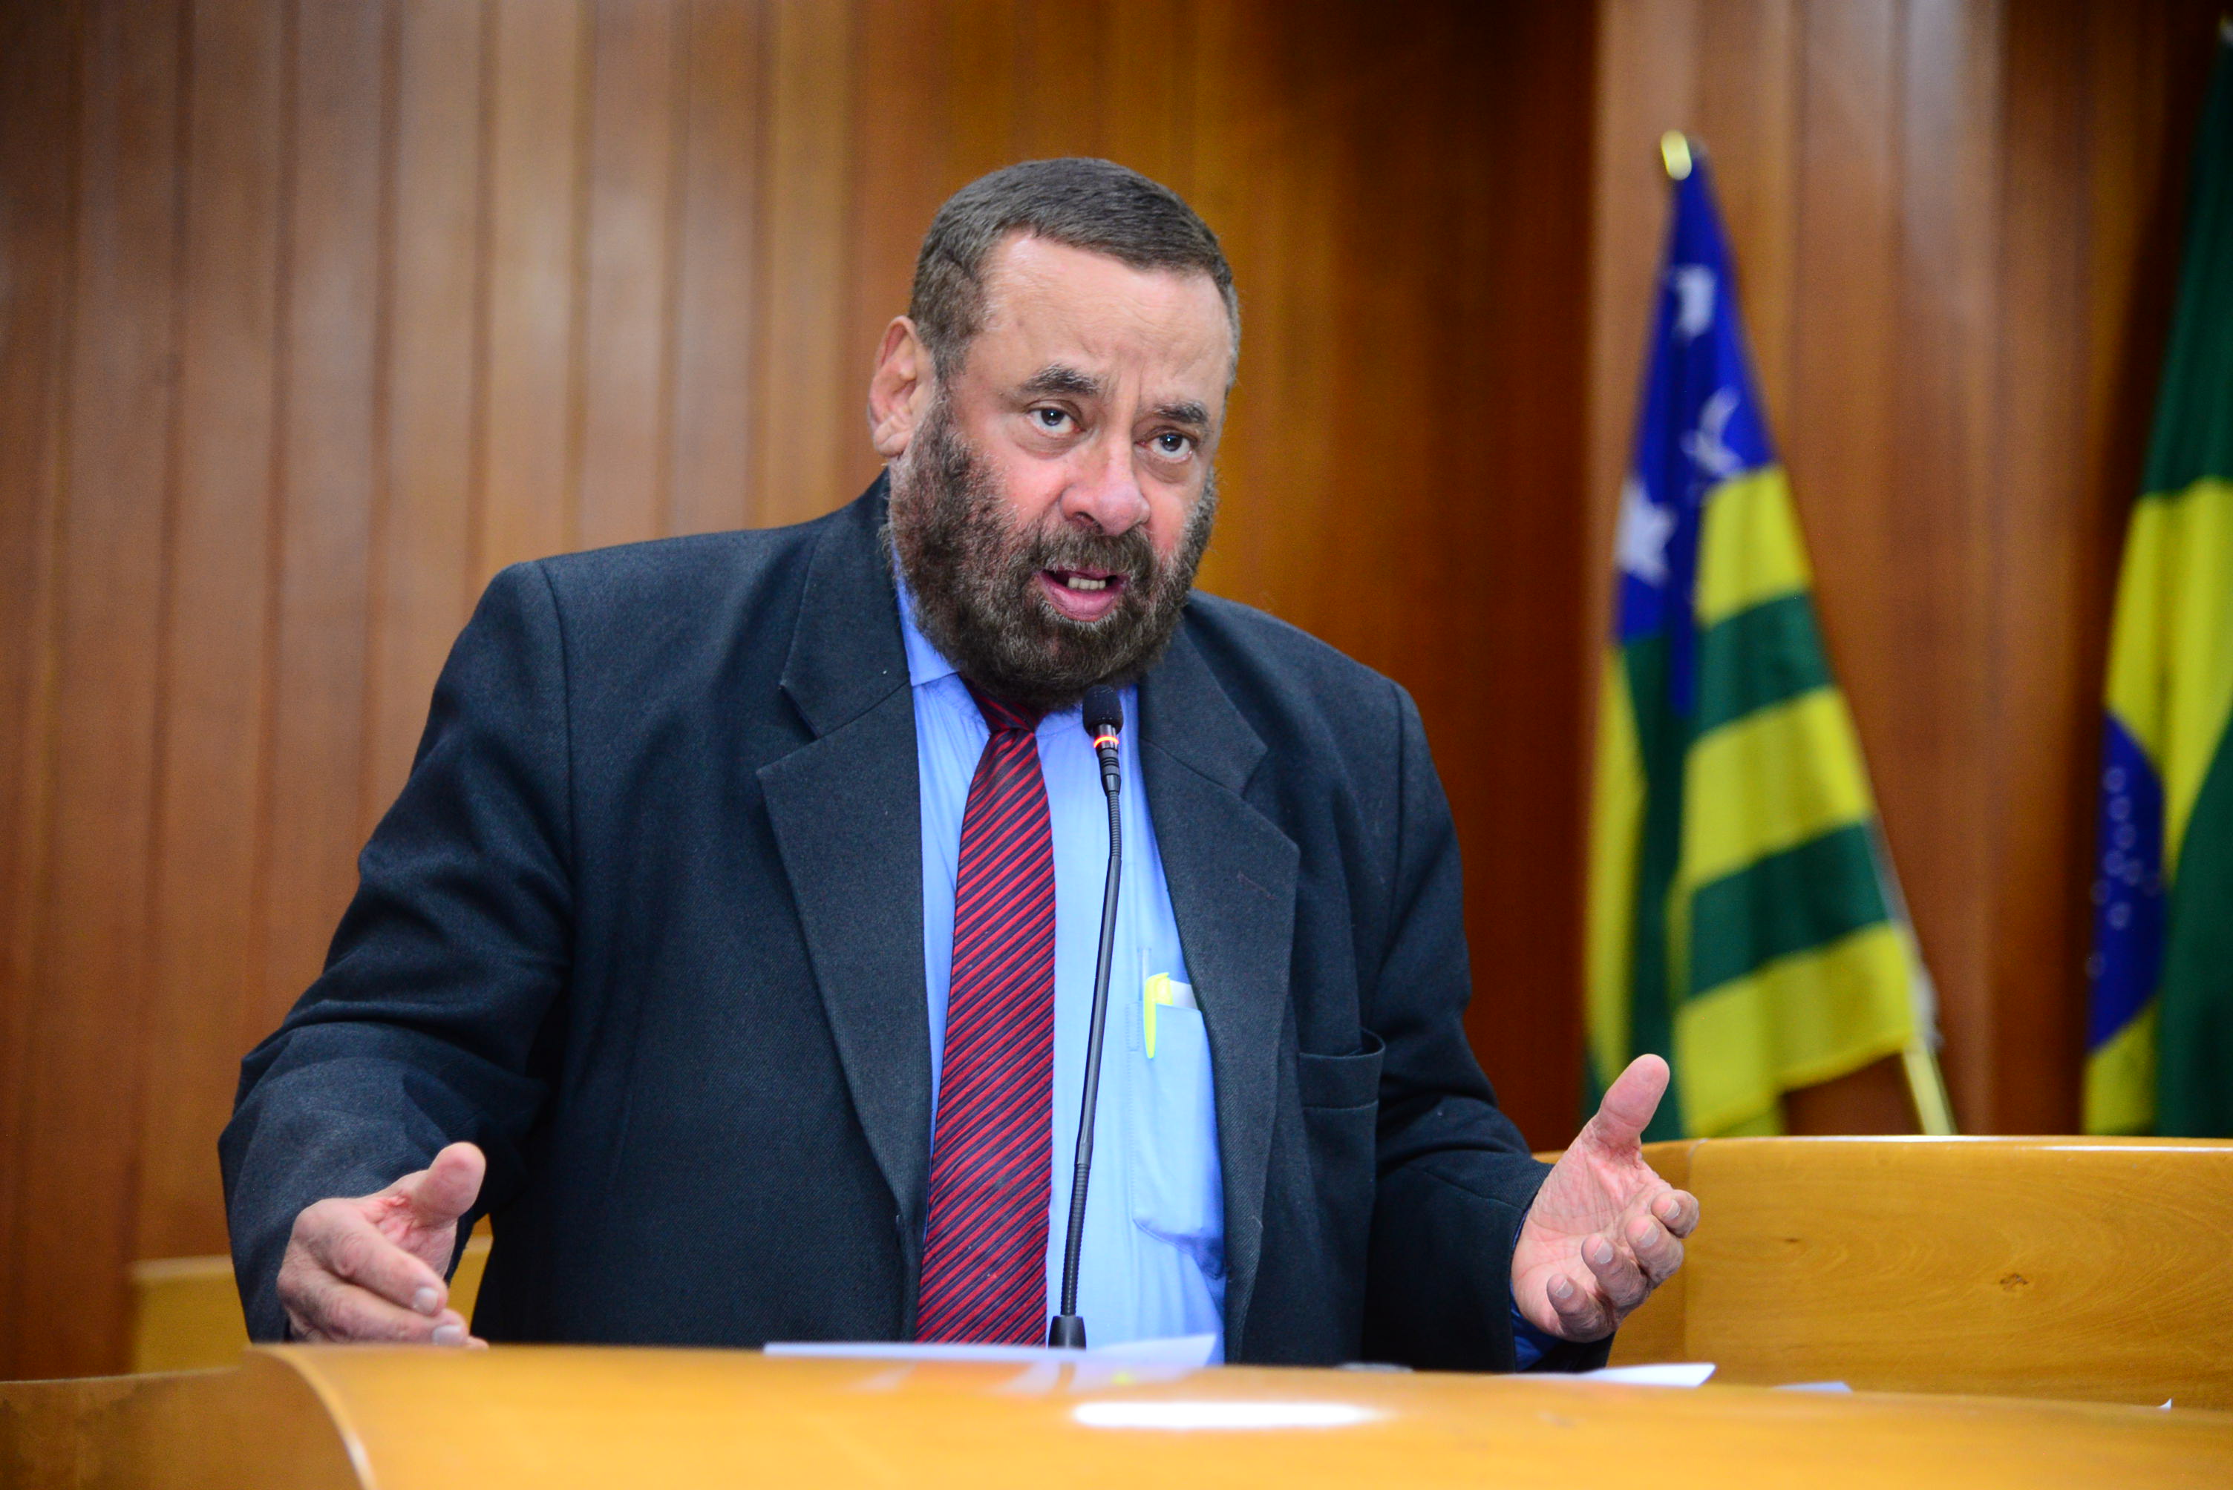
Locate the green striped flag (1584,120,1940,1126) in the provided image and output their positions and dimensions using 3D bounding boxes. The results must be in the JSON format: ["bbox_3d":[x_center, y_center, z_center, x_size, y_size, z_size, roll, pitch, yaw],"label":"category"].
[{"bbox_3d":[0.630,0.000,6.000,0.350,1.150,0.230,1,-8,0],"label":"green striped flag"}]

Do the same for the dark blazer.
[{"bbox_3d":[-0.115,0.235,2.860,0.640,0.750,0.410,4,-8,-20],"label":"dark blazer"}]

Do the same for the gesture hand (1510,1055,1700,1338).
[{"bbox_3d":[0.218,0.203,2.720,0.090,0.125,0.130,4,-8,-18],"label":"gesture hand"}]

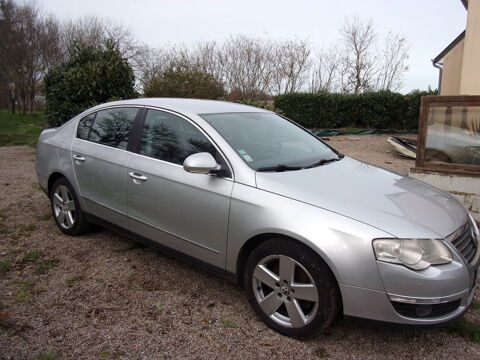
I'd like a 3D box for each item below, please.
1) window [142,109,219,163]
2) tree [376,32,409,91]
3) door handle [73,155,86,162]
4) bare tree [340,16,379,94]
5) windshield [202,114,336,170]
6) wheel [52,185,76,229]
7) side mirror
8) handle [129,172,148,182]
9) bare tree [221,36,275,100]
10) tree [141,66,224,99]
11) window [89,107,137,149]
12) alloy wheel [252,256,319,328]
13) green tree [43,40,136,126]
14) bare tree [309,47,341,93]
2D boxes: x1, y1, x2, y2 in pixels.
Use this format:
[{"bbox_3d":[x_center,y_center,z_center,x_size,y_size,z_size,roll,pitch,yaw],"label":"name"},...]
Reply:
[{"bbox_3d":[-0.492,-0.340,2.642,0.955,0.455,0.070,10,-8,35],"label":"window"},{"bbox_3d":[9.399,-6.191,21.259,2.044,6.028,2.300,6,13,22],"label":"tree"},{"bbox_3d":[-1.564,-0.217,3.245,0.225,0.055,0.055,10,15,35],"label":"door handle"},{"bbox_3d":[8.190,-7.637,23.000,2.570,7.110,2.570,5,12,20],"label":"bare tree"},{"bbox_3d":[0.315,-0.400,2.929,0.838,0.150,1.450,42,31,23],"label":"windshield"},{"bbox_3d":[-1.864,0.276,3.670,0.460,0.460,0.170,10,15,35],"label":"wheel"},{"bbox_3d":[-0.258,-0.114,2.229,0.140,0.150,0.220,10,14,35],"label":"side mirror"},{"bbox_3d":[-0.833,-0.025,2.730,0.235,0.045,0.050,10,14,35],"label":"handle"},{"bbox_3d":[0.469,-7.428,24.000,3.760,5.950,3.760,1,12,1],"label":"bare tree"},{"bbox_3d":[-3.700,-5.472,22.038,5.104,3.894,4.800,-1,13,-9],"label":"tree"},{"bbox_3d":[-1.198,-0.499,3.109,0.730,0.400,0.050,10,-13,35],"label":"window"},{"bbox_3d":[0.313,0.676,2.113,0.460,0.460,0.170,11,14,37],"label":"alloy wheel"},{"bbox_3d":[-7.688,-4.878,17.000,4.470,4.360,4.240,-4,13,-24],"label":"green tree"},{"bbox_3d":[6.002,-6.769,24.418,2.348,5.695,2.500,4,13,13],"label":"bare tree"}]

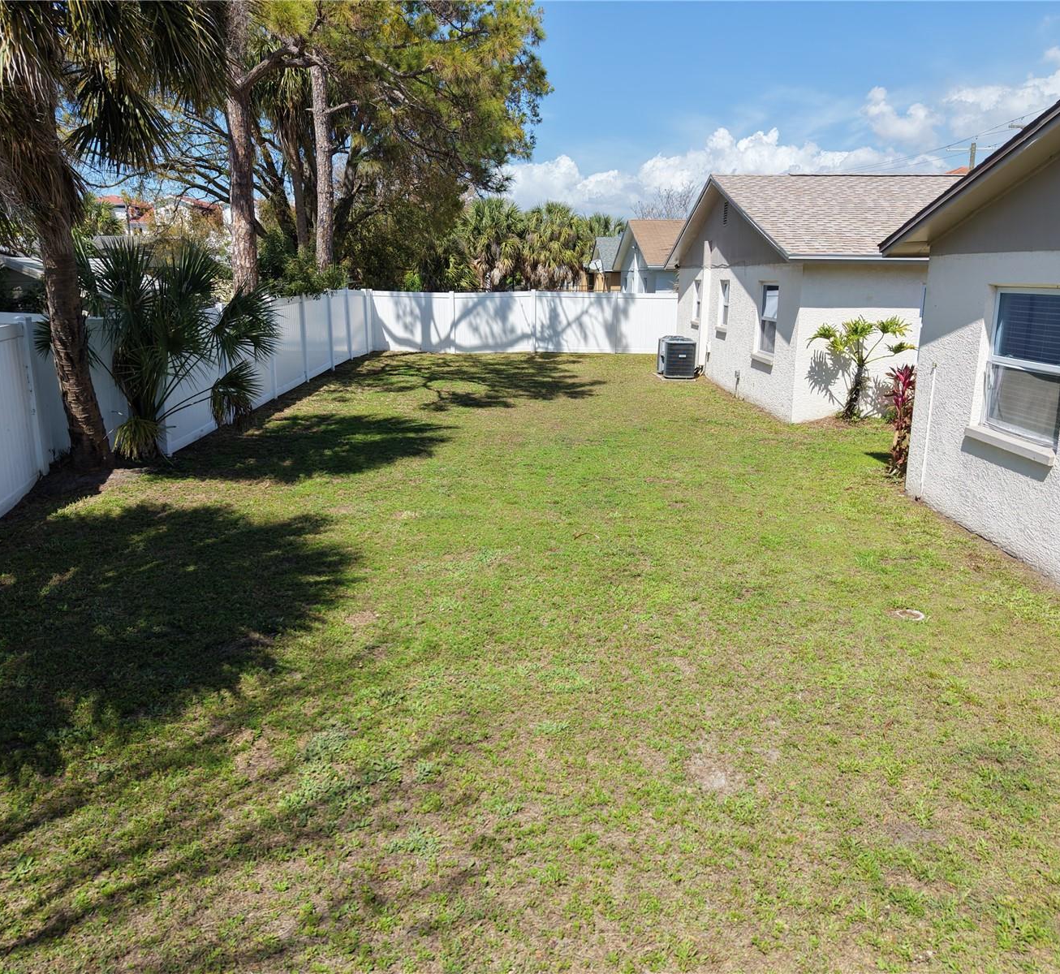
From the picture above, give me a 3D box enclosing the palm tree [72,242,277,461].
[{"bbox_3d":[-4.580,-1.716,11.309,2.650,2.780,2.450,0,13,0],"label":"palm tree"}]

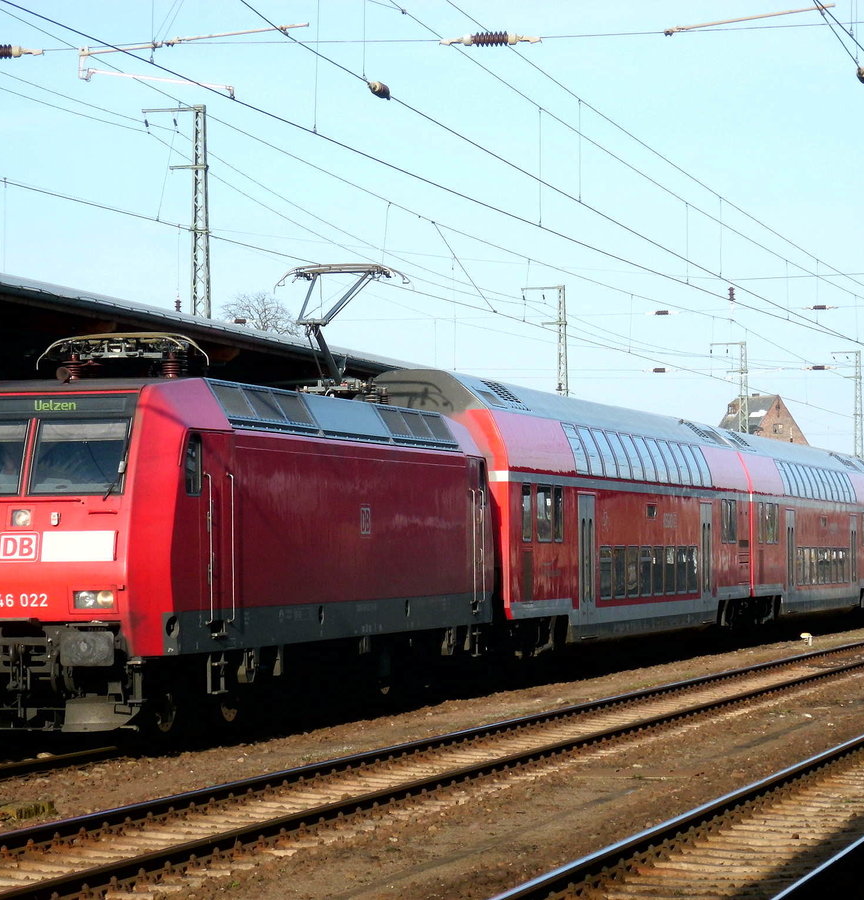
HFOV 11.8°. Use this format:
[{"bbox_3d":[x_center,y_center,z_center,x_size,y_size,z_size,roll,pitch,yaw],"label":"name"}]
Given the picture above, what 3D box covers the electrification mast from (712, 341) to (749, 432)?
[{"bbox_3d":[15.143,0.814,211.849,1.820,12.590,0.500,-1,-1,12],"label":"electrification mast"}]

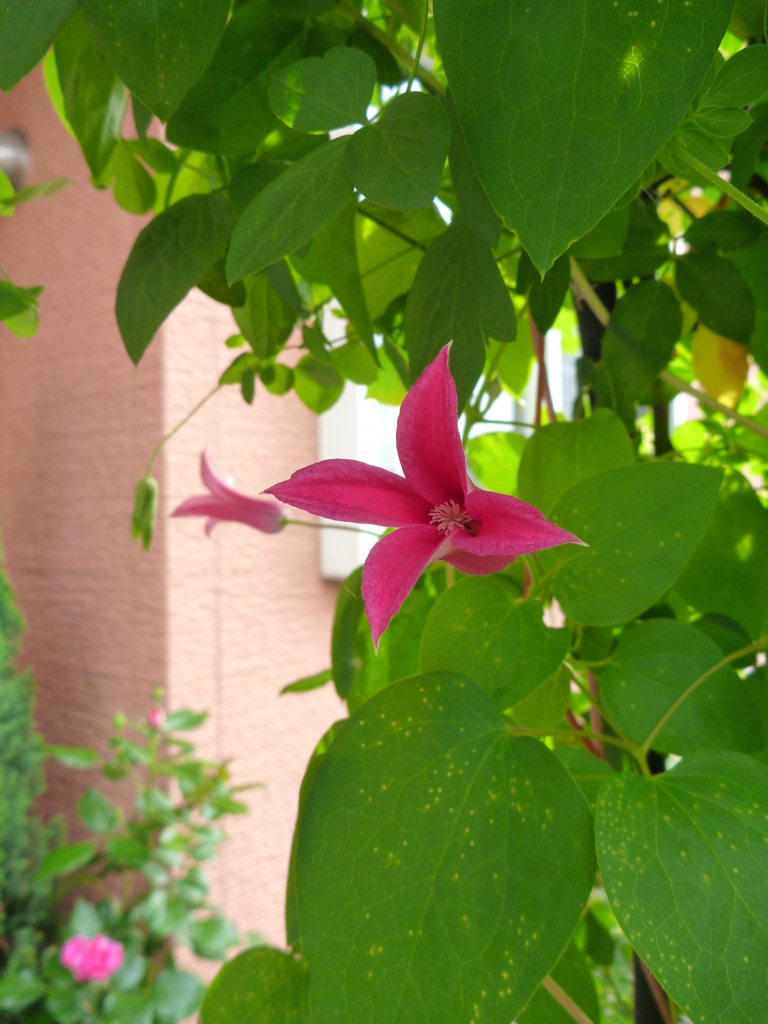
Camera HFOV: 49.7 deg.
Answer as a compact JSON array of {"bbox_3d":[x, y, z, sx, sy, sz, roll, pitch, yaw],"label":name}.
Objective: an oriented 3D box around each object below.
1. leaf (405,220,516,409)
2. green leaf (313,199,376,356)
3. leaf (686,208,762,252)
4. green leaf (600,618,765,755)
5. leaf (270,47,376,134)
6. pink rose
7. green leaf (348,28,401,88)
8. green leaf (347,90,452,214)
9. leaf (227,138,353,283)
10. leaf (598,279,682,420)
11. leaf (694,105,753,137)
[{"bbox_3d":[0.035,-0.090,0.380,0.051,0.087,0.028,-1,0,0],"label":"leaf"},{"bbox_3d":[-0.019,-0.111,0.390,0.030,0.076,0.025,-1,0,18],"label":"green leaf"},{"bbox_3d":[0.193,-0.160,0.470,0.046,0.026,0.025,-1,0,12],"label":"leaf"},{"bbox_3d":[0.130,0.077,0.360,0.071,0.061,0.030,-1,0,12],"label":"green leaf"},{"bbox_3d":[-0.025,-0.173,0.340,0.044,0.036,0.022,-1,0,0],"label":"leaf"},{"bbox_3d":[-0.334,0.512,0.950,0.073,0.055,0.060,-1,0,-9],"label":"pink rose"},{"bbox_3d":[-0.007,-0.231,0.420,0.034,0.033,0.025,-1,0,0],"label":"green leaf"},{"bbox_3d":[0.005,-0.144,0.330,0.042,0.048,0.022,-1,0,0],"label":"green leaf"},{"bbox_3d":[-0.037,-0.120,0.330,0.038,0.072,0.025,38,0,1],"label":"leaf"},{"bbox_3d":[0.145,-0.092,0.470,0.048,0.081,0.025,-1,0,9],"label":"leaf"},{"bbox_3d":[0.123,-0.142,0.300,0.022,0.012,0.012,-1,0,12],"label":"leaf"}]

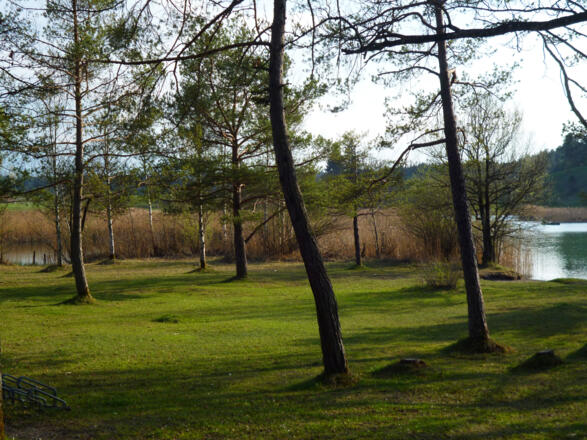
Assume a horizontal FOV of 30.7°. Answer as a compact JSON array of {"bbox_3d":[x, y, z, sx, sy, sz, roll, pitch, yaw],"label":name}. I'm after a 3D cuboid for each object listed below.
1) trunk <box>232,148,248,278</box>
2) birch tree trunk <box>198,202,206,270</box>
[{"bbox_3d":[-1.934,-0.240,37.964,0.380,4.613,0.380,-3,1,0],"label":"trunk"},{"bbox_3d":[-3.659,0.654,42.979,0.210,2.719,0.210,-2,1,0],"label":"birch tree trunk"}]

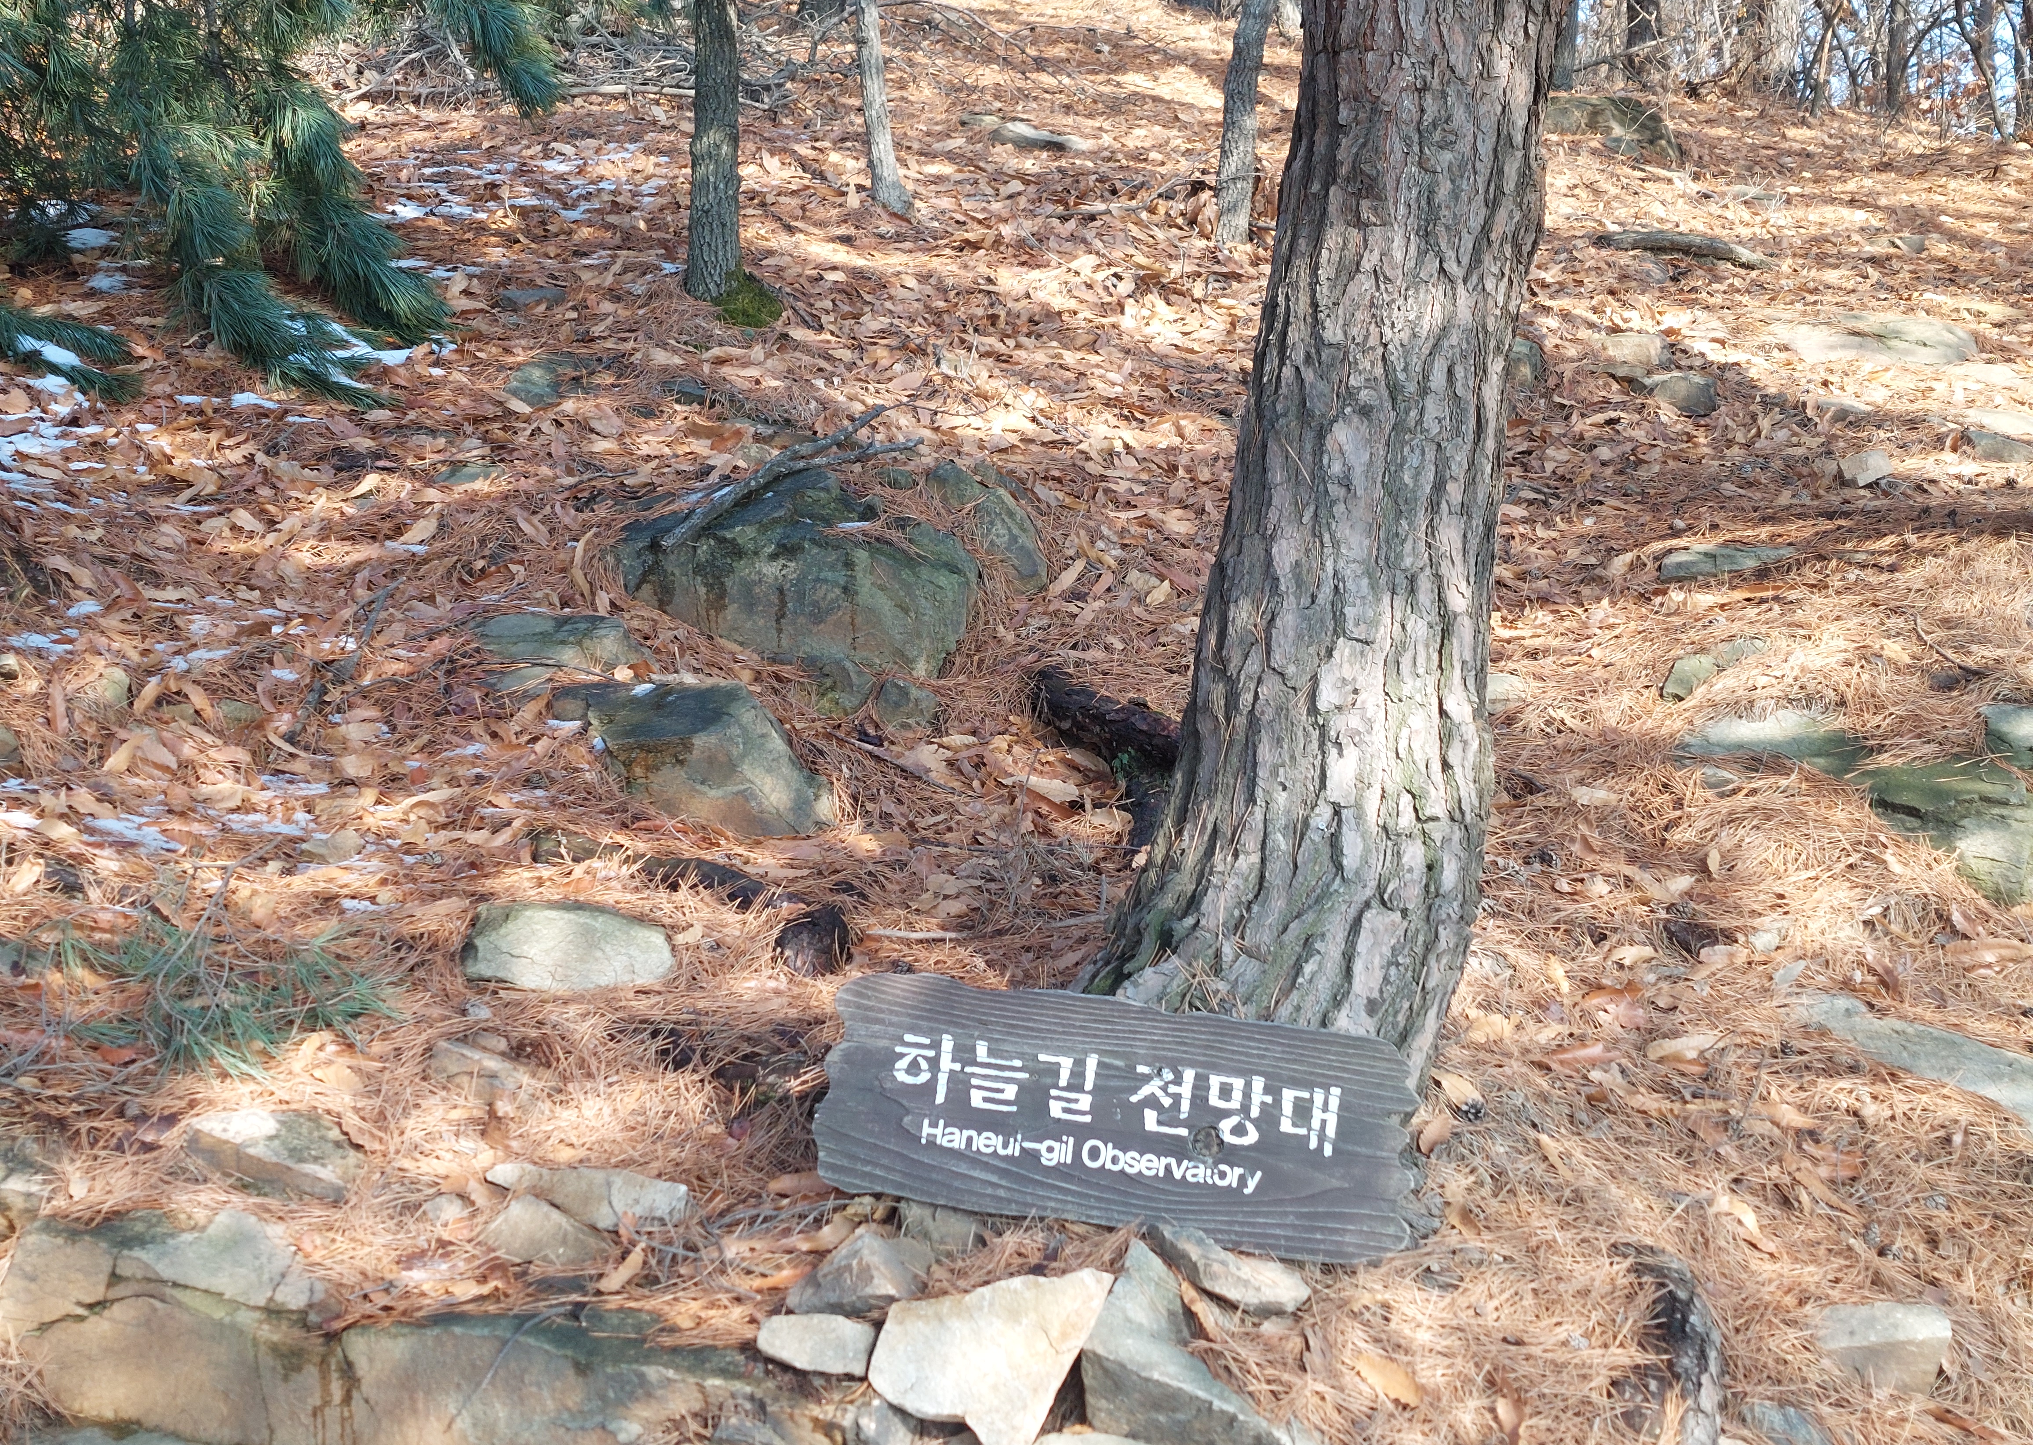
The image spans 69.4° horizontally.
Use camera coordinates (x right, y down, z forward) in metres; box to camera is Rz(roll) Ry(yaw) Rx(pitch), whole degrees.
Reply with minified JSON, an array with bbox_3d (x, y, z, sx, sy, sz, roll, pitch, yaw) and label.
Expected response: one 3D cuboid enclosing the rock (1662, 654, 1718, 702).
[{"bbox_3d":[1.522,-0.099,3.330,0.160,0.060,0.090,-17,31,-30],"label":"rock"}]

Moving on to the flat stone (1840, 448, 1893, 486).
[{"bbox_3d":[2.610,-0.783,4.508,0.130,0.100,0.090,3,15,8],"label":"flat stone"}]

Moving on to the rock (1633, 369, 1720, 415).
[{"bbox_3d":[2.113,-1.055,4.700,0.245,0.115,0.190,7,19,20],"label":"rock"}]

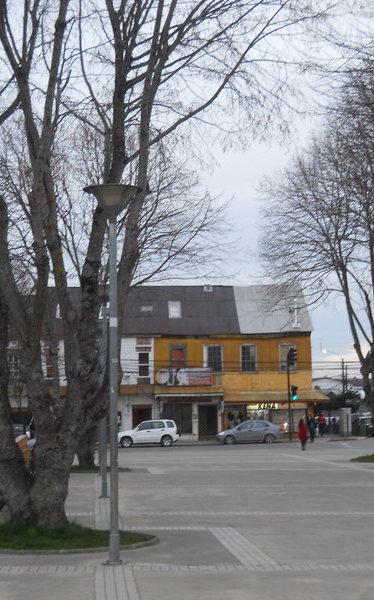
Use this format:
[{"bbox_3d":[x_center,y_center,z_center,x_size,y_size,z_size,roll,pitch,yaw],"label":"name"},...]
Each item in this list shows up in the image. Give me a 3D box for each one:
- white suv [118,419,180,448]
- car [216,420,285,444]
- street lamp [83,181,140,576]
[{"bbox_3d":[-2.509,8.222,74.253,4.150,1.720,1.760,0,-5,-4],"label":"white suv"},{"bbox_3d":[3.992,8.324,75.813,4.300,1.490,1.690,0,-5,-4],"label":"car"},{"bbox_3d":[-0.832,0.815,13.597,0.680,4.260,0.680,0,-5,-4],"label":"street lamp"}]

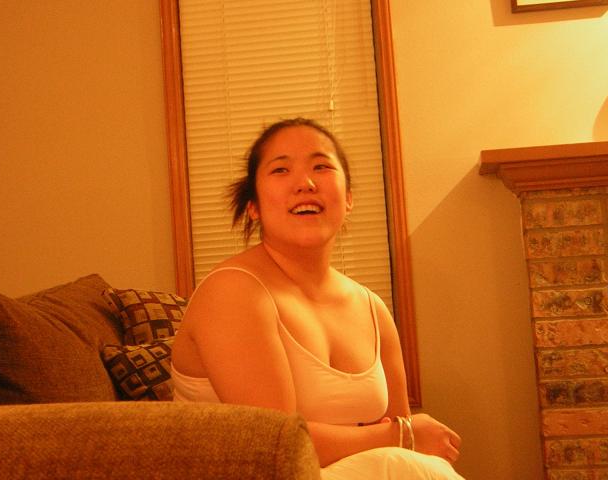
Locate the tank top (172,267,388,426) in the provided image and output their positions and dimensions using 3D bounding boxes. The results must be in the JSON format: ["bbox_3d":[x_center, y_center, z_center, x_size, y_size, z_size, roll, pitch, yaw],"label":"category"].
[{"bbox_3d":[-0.037,0.220,1.850,0.290,0.370,0.370,-2,-2,45],"label":"tank top"}]

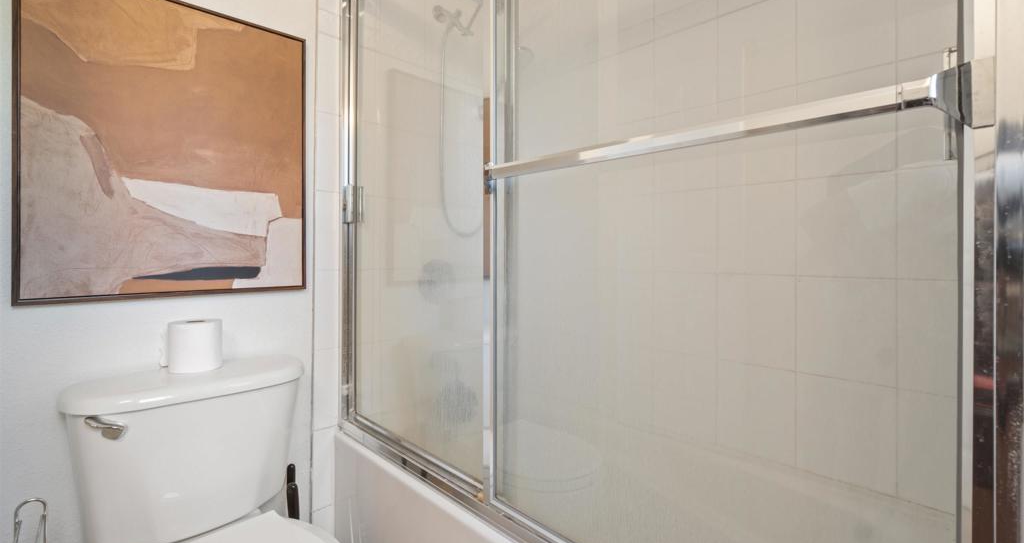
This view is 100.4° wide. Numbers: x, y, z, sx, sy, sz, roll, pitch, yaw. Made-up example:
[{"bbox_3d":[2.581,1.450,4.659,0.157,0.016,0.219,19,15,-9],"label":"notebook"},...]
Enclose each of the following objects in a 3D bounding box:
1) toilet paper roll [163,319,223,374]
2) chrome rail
[{"bbox_3d":[-0.779,0.182,1.050,0.109,0.113,0.109,0,0,-43],"label":"toilet paper roll"},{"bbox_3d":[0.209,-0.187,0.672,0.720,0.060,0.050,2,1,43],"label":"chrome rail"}]

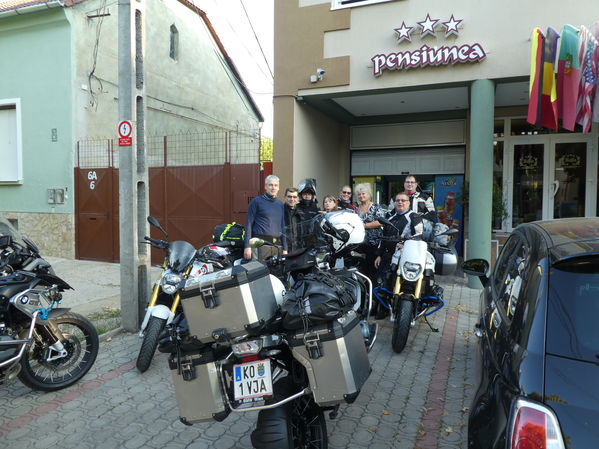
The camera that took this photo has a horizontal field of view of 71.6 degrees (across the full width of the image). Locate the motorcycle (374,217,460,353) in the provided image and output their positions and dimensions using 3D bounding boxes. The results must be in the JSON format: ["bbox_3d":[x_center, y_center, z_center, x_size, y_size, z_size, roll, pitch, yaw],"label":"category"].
[{"bbox_3d":[1.380,0.624,5.000,0.920,1.330,2.150,1,2,21],"label":"motorcycle"}]

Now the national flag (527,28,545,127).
[{"bbox_3d":[3.920,-2.475,6.890,0.170,1.700,0.850,1,2,19],"label":"national flag"}]

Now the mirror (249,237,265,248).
[{"bbox_3d":[-0.342,0.143,3.300,0.140,0.090,0.060,1,2,12],"label":"mirror"}]

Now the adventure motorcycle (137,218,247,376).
[{"bbox_3d":[-1.090,0.645,4.500,0.900,1.330,2.150,1,2,20],"label":"adventure motorcycle"}]

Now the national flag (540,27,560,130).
[{"bbox_3d":[4.147,-2.420,6.820,0.170,1.700,0.850,1,2,19],"label":"national flag"}]

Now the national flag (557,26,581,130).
[{"bbox_3d":[4.370,-2.410,6.740,0.170,1.700,0.850,1,2,19],"label":"national flag"}]

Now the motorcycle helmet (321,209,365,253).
[{"bbox_3d":[0.321,0.052,3.100,0.340,0.280,0.260,-13,2,-20],"label":"motorcycle helmet"}]

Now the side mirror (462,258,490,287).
[{"bbox_3d":[1.313,0.352,3.080,0.210,0.190,0.130,1,2,17],"label":"side mirror"}]

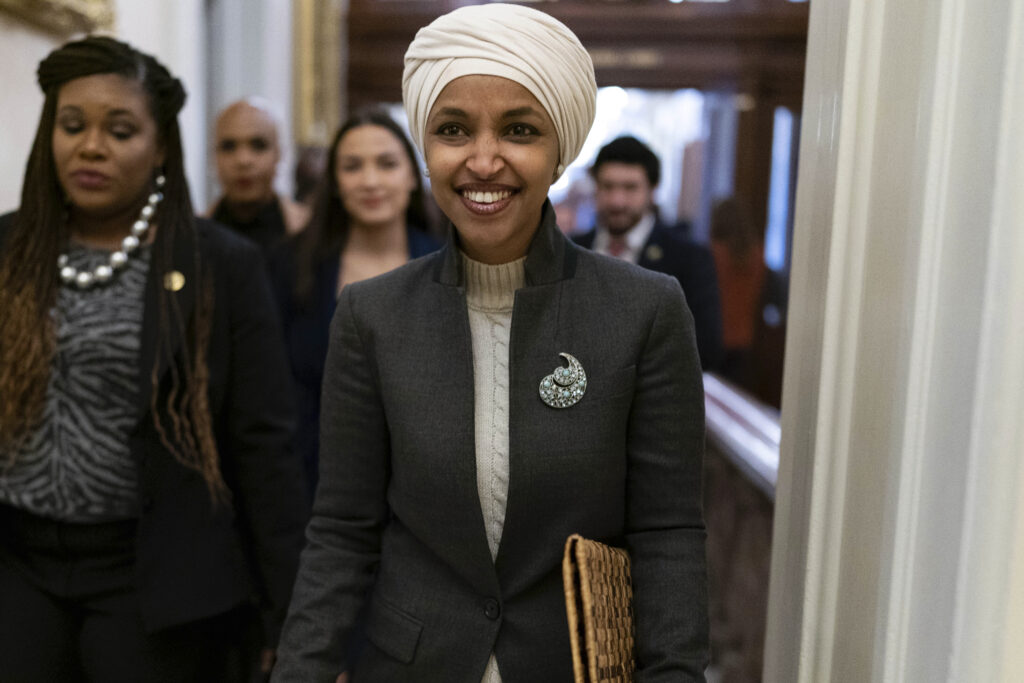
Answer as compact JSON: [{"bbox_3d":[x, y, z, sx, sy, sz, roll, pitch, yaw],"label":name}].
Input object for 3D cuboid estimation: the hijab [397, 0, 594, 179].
[{"bbox_3d":[-0.013,-0.260,1.050,0.205,0.195,0.245,2,7,6],"label":"hijab"}]

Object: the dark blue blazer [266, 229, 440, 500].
[{"bbox_3d":[-0.281,0.107,1.995,0.470,0.660,0.270,1,8,-3],"label":"dark blue blazer"}]

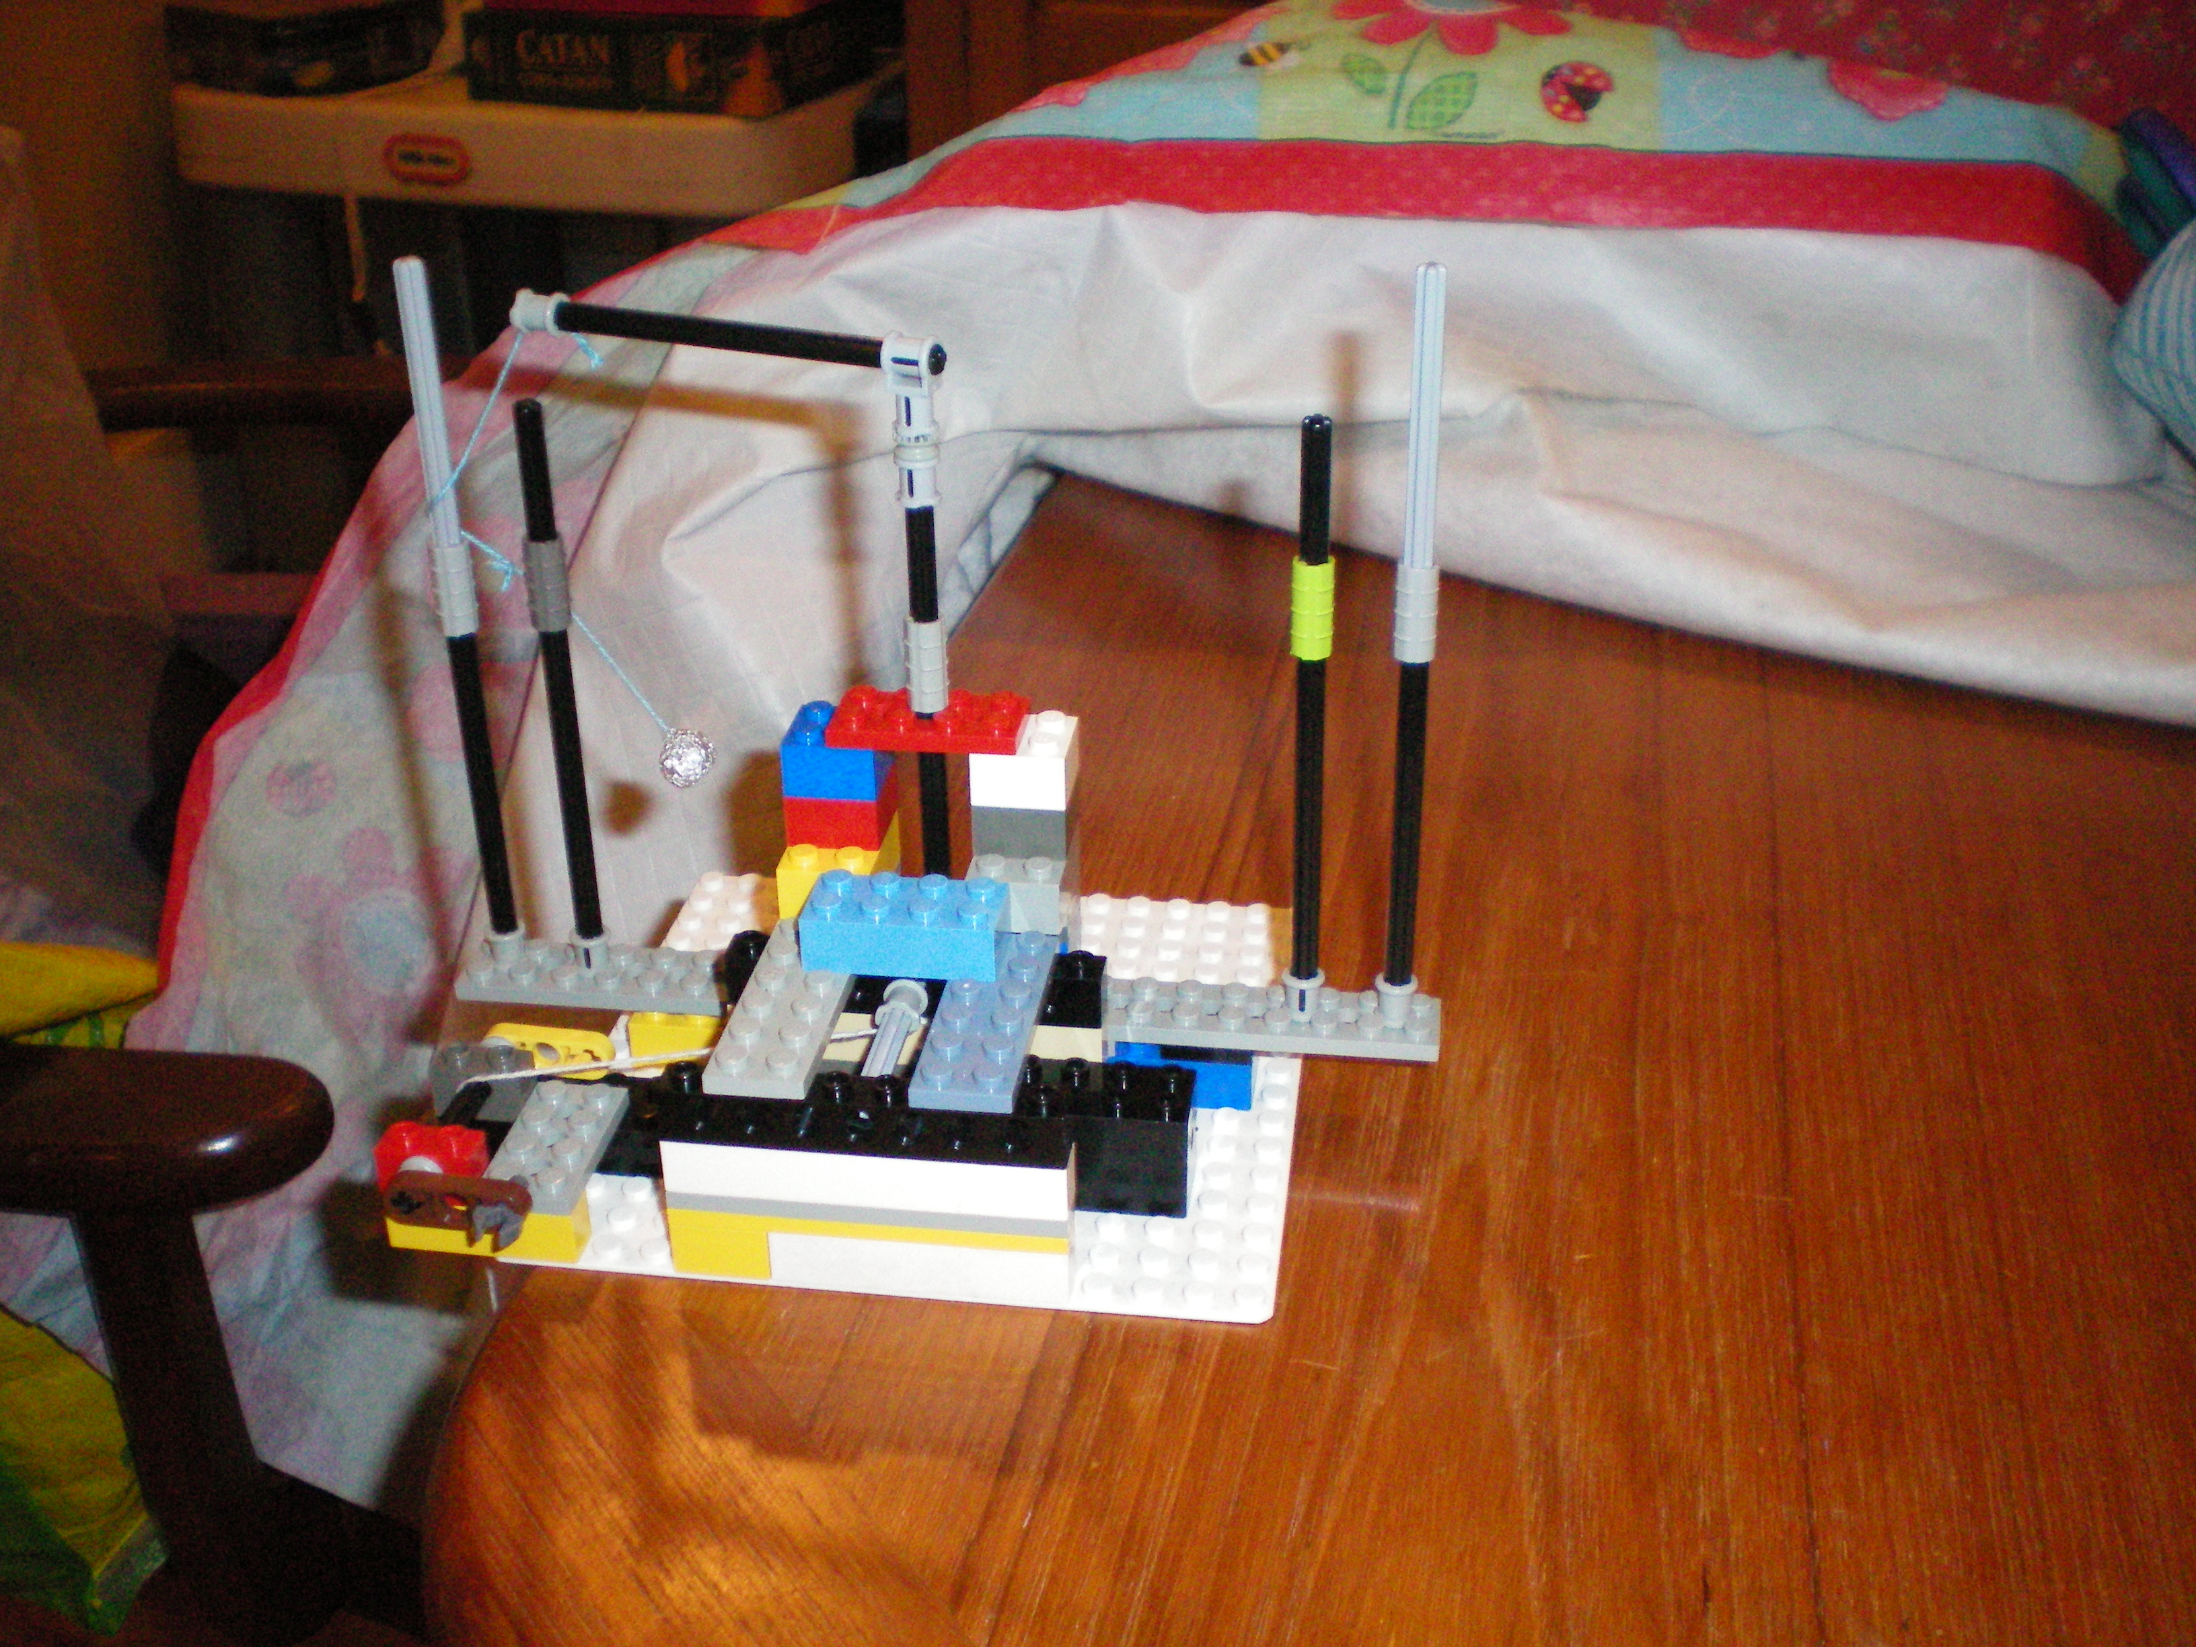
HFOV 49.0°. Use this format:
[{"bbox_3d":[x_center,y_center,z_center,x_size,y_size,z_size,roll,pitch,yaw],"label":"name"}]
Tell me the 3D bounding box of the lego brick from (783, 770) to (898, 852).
[{"bbox_3d":[-0.044,-0.005,0.412,0.016,0.011,0.016,3,28,7],"label":"lego brick"}]

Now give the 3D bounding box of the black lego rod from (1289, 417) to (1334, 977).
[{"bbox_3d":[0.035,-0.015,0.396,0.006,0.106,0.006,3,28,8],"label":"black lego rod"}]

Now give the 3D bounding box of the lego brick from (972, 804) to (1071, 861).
[{"bbox_3d":[-0.012,-0.003,0.408,0.016,0.011,0.016,3,28,7],"label":"lego brick"}]

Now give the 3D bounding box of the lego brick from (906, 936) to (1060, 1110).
[{"bbox_3d":[-0.017,0.030,0.383,0.016,0.005,0.048,3,28,7],"label":"lego brick"}]

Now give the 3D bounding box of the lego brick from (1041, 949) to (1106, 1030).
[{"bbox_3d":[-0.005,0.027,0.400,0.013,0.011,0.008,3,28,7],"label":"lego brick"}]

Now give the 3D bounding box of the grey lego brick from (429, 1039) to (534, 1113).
[{"bbox_3d":[-0.104,0.043,0.408,0.016,0.011,0.008,3,28,7],"label":"grey lego brick"}]

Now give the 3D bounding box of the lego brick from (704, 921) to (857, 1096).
[{"bbox_3d":[-0.049,0.028,0.387,0.016,0.005,0.048,3,28,7],"label":"lego brick"}]

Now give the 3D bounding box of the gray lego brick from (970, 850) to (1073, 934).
[{"bbox_3d":[-0.013,0.007,0.409,0.016,0.011,0.024,3,28,7],"label":"gray lego brick"}]

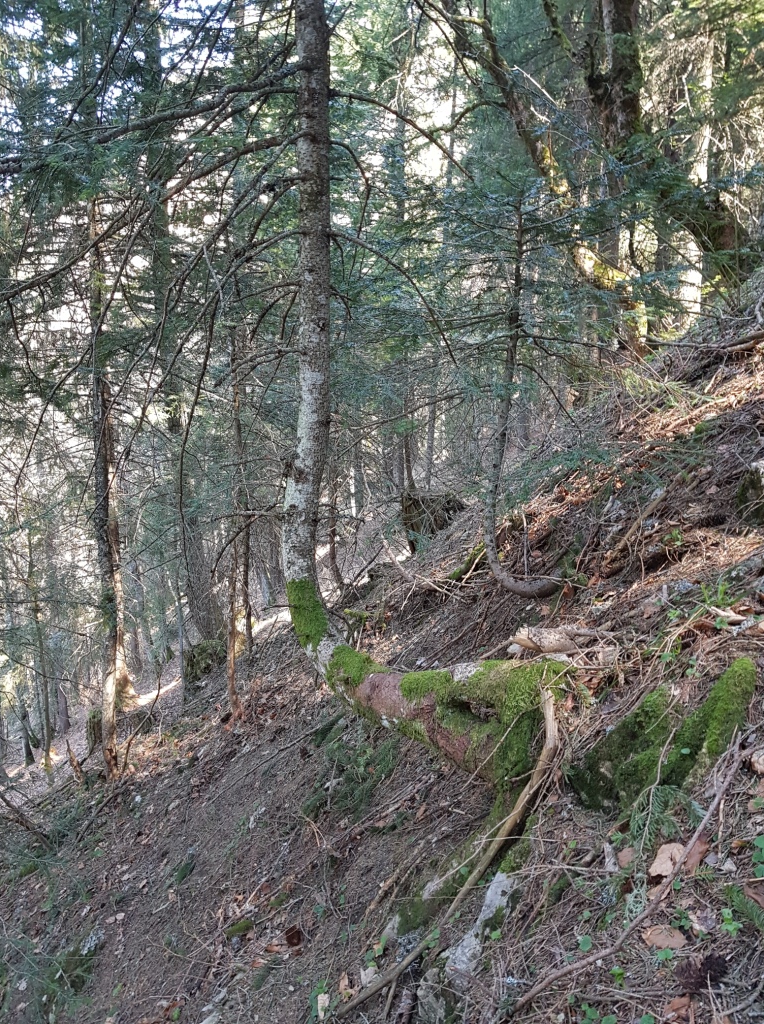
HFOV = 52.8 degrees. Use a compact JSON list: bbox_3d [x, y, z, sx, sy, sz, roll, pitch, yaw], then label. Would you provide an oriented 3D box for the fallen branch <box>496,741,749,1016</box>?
[{"bbox_3d":[0.612,0.834,1.773,0.888,0.062,0.172,-39,3,-19],"label":"fallen branch"}]

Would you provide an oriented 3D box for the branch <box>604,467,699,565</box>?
[{"bbox_3d":[1.326,-0.002,3.816,0.879,0.073,0.073,-38,3,-32],"label":"branch"}]

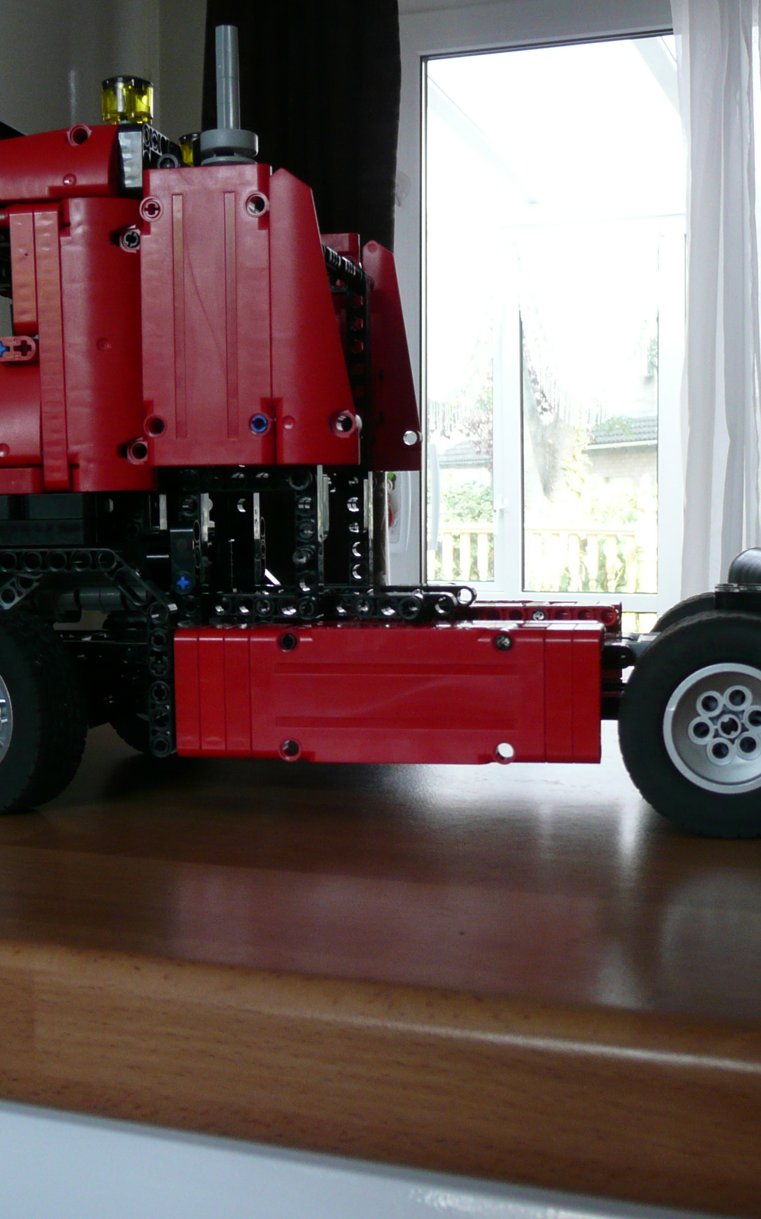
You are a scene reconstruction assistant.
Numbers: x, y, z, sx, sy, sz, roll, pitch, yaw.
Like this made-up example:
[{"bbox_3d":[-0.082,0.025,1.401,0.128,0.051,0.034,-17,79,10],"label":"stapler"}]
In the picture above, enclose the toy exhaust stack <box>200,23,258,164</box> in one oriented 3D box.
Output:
[{"bbox_3d":[-0.047,-0.159,0.556,0.018,0.045,0.018,0,3,10],"label":"toy exhaust stack"}]

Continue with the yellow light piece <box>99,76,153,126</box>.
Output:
[{"bbox_3d":[-0.079,-0.159,0.555,0.016,0.013,0.016,-1,3,0],"label":"yellow light piece"}]

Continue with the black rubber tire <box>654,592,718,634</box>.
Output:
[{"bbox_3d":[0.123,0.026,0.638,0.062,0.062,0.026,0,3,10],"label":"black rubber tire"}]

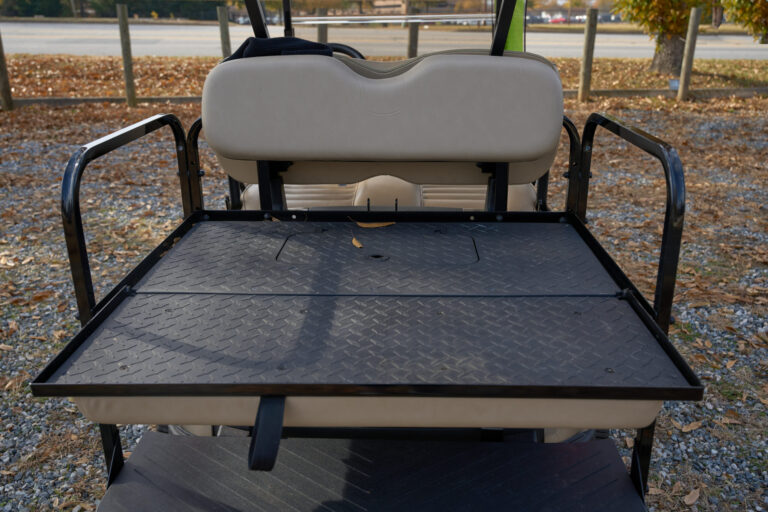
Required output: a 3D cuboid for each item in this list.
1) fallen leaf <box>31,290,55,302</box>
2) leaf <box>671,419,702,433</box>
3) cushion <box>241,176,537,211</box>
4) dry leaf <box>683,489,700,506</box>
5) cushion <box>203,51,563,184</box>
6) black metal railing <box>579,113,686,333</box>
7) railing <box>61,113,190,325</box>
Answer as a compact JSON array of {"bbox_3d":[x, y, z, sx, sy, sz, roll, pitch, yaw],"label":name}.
[{"bbox_3d":[-1.754,0.208,3.397,0.060,0.020,0.120,16,26,36],"label":"fallen leaf"},{"bbox_3d":[1.089,0.608,2.372,0.115,0.025,0.060,-7,22,-17],"label":"leaf"},{"bbox_3d":[0.013,-0.157,2.226,0.980,0.170,0.480,0,22,3],"label":"cushion"},{"bbox_3d":[0.944,0.742,2.030,0.100,0.020,0.045,-18,28,-39],"label":"dry leaf"},{"bbox_3d":[-0.001,-0.379,1.880,0.960,0.360,0.200,1,21,1],"label":"cushion"},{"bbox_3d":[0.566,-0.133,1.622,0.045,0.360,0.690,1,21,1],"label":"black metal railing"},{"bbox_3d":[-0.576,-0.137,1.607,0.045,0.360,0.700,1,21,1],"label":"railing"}]

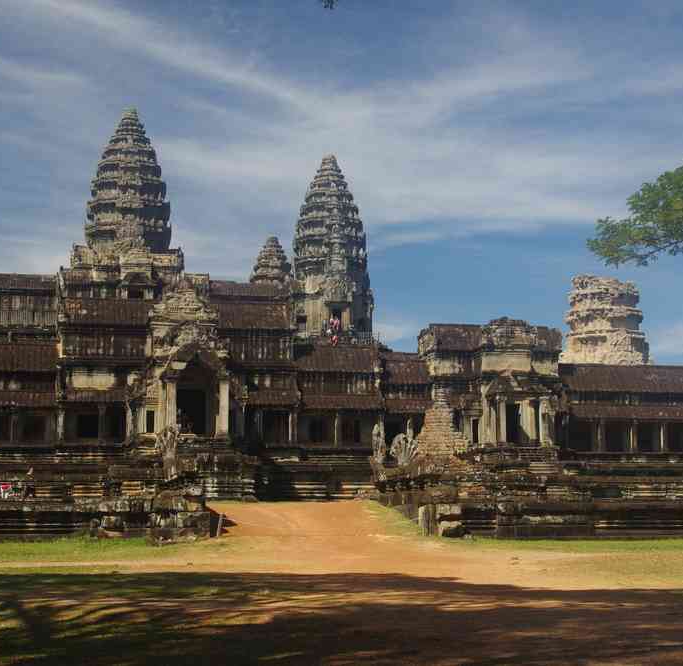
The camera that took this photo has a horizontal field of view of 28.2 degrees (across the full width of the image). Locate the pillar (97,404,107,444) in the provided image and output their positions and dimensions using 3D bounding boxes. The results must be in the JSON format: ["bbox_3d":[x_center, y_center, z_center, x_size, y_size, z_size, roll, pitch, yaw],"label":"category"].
[{"bbox_3d":[-15.532,5.869,88.173,0.520,2.715,0.520,1,-8,-11],"label":"pillar"}]

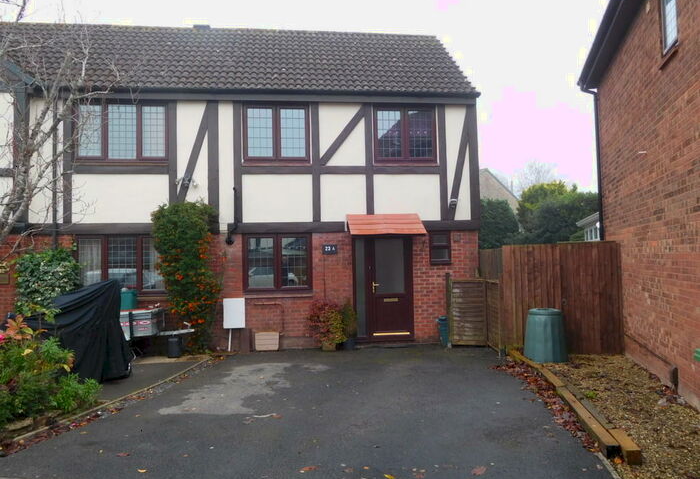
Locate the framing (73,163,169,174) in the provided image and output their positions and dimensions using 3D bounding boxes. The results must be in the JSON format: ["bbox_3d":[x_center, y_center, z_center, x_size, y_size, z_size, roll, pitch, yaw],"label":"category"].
[{"bbox_3d":[-4.344,-1.322,9.612,1.762,0.180,0.050,-1,-2,-6],"label":"framing"}]

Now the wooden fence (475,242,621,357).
[{"bbox_3d":[3.522,1.022,8.755,2.120,1.850,0.100,-2,-3,17],"label":"wooden fence"}]

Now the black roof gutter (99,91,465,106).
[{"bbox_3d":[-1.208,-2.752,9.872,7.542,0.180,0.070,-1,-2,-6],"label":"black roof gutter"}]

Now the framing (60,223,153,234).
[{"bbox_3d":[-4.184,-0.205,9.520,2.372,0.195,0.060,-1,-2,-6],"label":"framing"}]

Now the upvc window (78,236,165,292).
[{"bbox_3d":[-4.311,0.474,9.595,1.627,1.113,0.100,-1,-3,-6],"label":"upvc window"}]

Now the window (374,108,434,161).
[{"bbox_3d":[1.113,-2.112,10.304,1.276,1.159,0.100,-1,-3,-6],"label":"window"}]

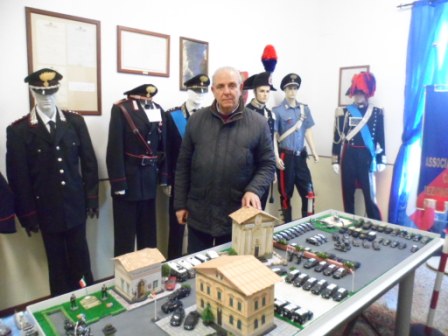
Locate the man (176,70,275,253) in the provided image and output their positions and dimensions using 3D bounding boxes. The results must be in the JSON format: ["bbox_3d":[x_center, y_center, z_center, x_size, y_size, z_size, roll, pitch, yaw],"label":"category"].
[{"bbox_3d":[0.006,0.251,2.156,0.620,1.741,0.440,1,9,4],"label":"man"}]

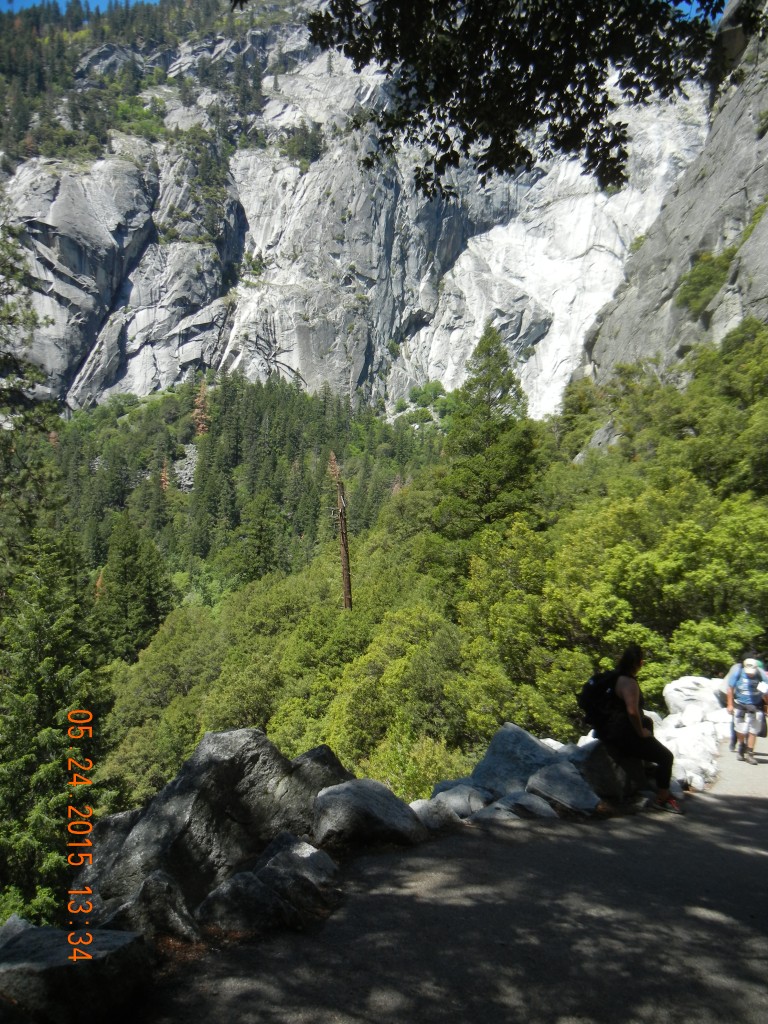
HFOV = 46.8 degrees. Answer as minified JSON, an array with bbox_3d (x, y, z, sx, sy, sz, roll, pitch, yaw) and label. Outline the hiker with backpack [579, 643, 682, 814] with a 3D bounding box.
[{"bbox_3d":[2.004,1.750,7.300,0.770,1.347,0.500,-2,-6,10],"label":"hiker with backpack"}]

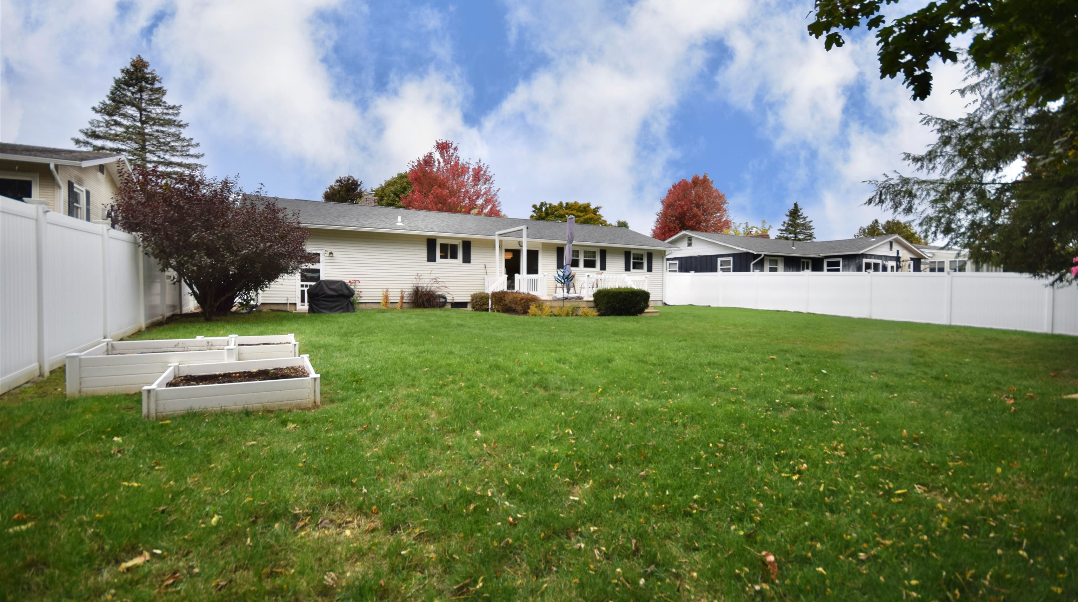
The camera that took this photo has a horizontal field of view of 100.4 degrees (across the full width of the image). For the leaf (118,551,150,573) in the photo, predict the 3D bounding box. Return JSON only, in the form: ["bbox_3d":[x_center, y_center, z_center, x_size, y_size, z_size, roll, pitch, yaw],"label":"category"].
[{"bbox_3d":[-1.708,1.100,1.894,0.060,0.030,0.110,0,1,14],"label":"leaf"}]

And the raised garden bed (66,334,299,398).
[{"bbox_3d":[-3.995,0.614,5.506,1.943,0.400,2.555,-1,2,-33],"label":"raised garden bed"}]

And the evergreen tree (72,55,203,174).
[{"bbox_3d":[-24.900,-7.800,28.000,7.200,15.100,7.200,0,1,0],"label":"evergreen tree"}]

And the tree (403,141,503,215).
[{"bbox_3d":[-7.032,-6.879,36.777,8.800,12.884,8.500,0,2,-28],"label":"tree"}]

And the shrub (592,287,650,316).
[{"bbox_3d":[3.003,0.005,16.510,1.800,1.020,1.250,0,2,-28],"label":"shrub"}]

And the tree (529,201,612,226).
[{"bbox_3d":[3.468,-5.449,45.830,9.500,9.631,9.500,0,2,-28],"label":"tree"}]

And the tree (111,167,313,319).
[{"bbox_3d":[-8.100,-1.460,11.200,4.200,3.750,4.100,0,1,0],"label":"tree"}]

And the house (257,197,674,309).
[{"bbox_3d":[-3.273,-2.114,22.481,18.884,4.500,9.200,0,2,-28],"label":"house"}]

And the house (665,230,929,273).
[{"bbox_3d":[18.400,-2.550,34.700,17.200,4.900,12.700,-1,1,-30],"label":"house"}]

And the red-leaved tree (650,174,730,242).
[{"bbox_3d":[15.600,-6.900,46.000,7.900,12.400,7.900,0,1,0],"label":"red-leaved tree"}]

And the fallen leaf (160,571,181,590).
[{"bbox_3d":[-1.472,1.113,1.798,0.045,0.025,0.075,0,1,6],"label":"fallen leaf"}]

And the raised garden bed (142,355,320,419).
[{"bbox_3d":[-2.802,0.772,4.234,1.220,0.270,1.220,-1,2,-32],"label":"raised garden bed"}]

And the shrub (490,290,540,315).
[{"bbox_3d":[-0.893,0.039,16.713,1.450,0.820,1.400,0,2,-28],"label":"shrub"}]

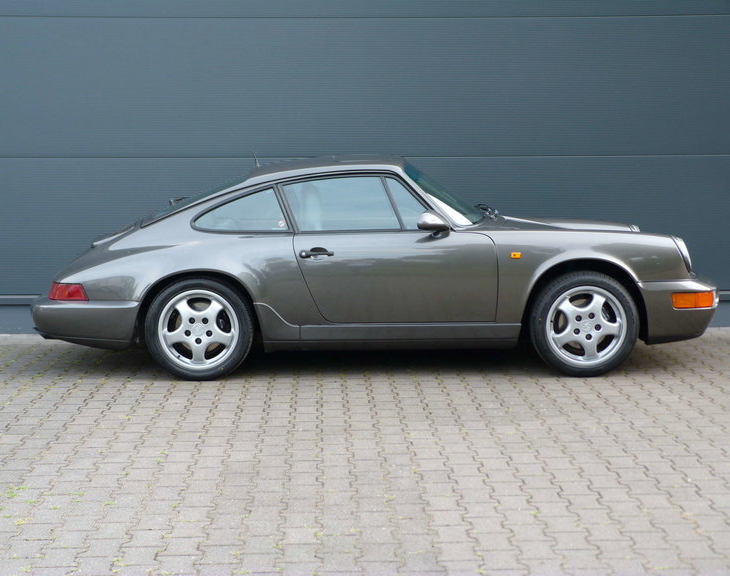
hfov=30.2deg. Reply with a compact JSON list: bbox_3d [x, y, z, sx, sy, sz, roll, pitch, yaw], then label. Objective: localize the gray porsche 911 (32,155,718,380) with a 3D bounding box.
[{"bbox_3d":[0.080,-0.204,8.661,4.260,1.310,1.690,0,7,-2],"label":"gray porsche 911"}]

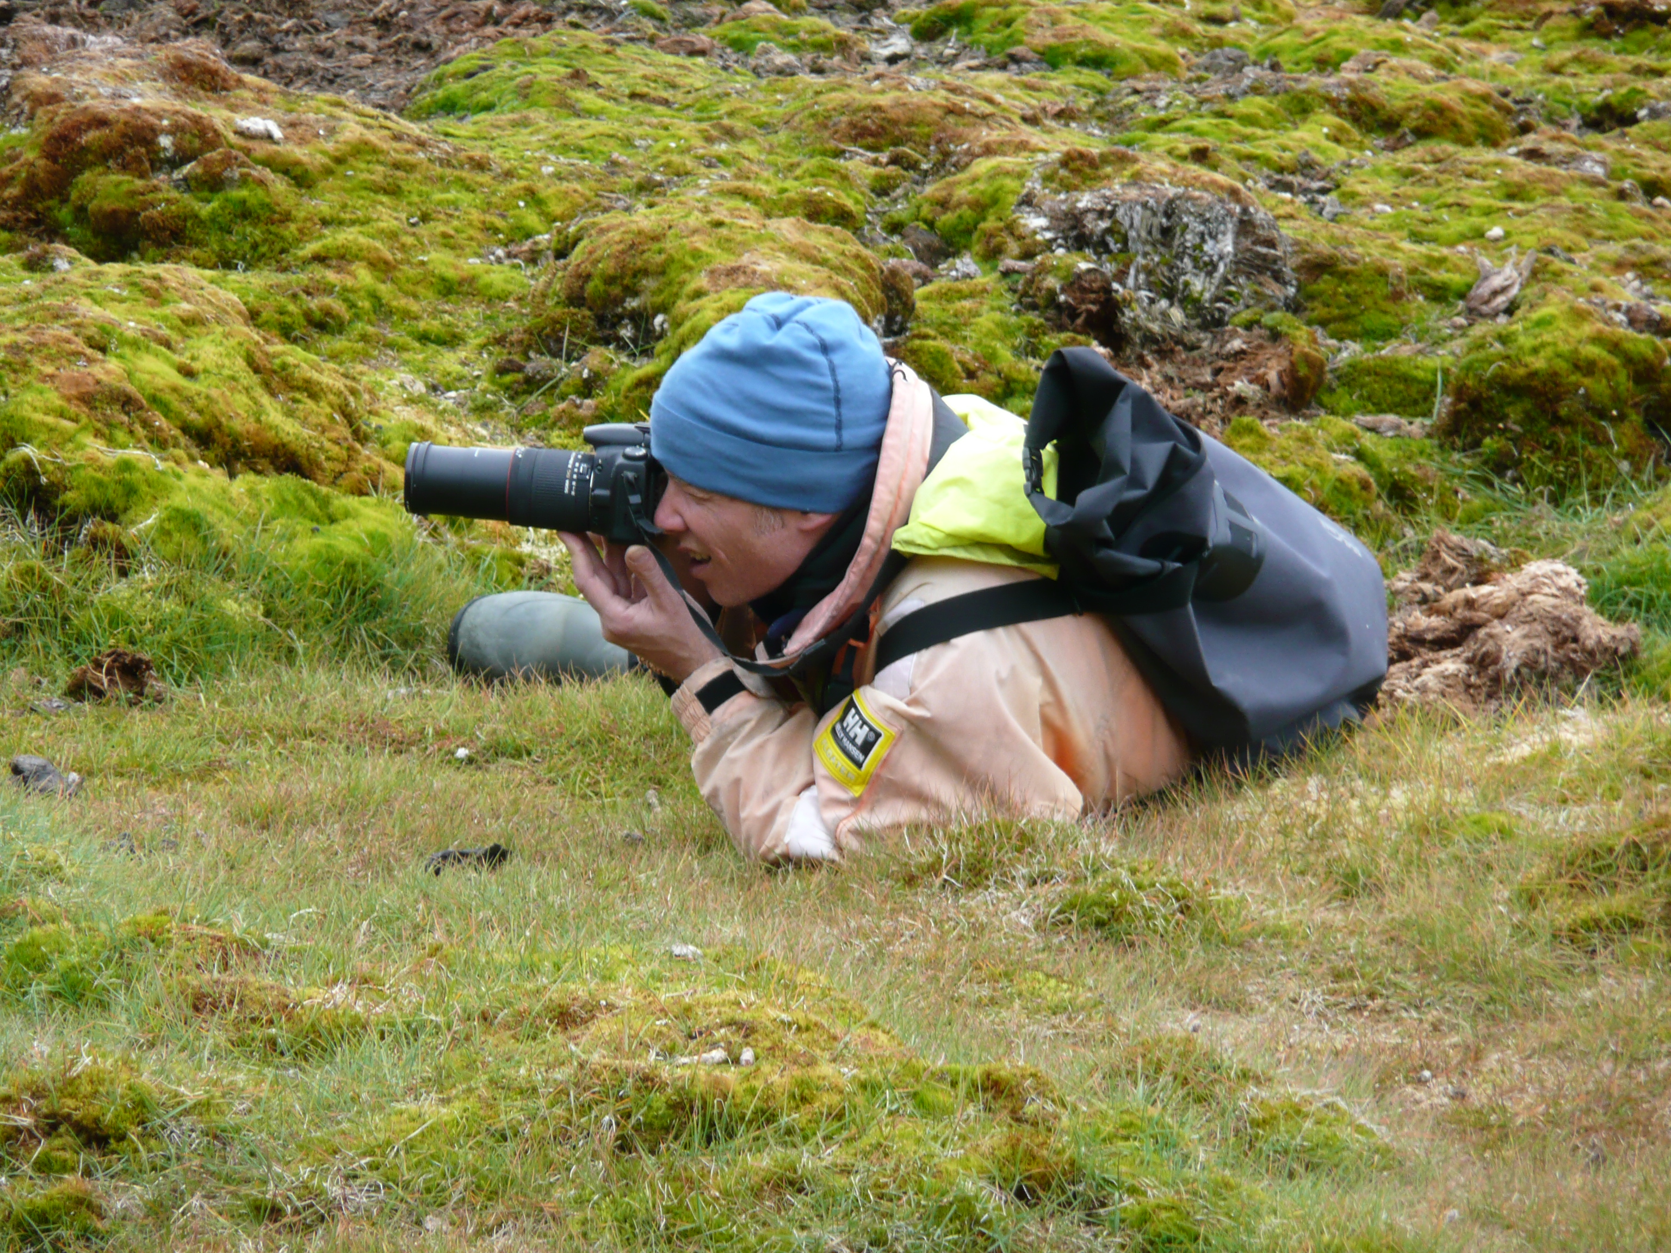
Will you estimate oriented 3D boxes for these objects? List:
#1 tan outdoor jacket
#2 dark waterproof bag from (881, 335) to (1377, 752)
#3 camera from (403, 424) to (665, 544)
[{"bbox_3d":[0.092,0.025,12.630,0.550,0.430,0.520,35,-5,-19],"label":"tan outdoor jacket"},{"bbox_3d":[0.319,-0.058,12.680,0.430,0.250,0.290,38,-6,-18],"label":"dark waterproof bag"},{"bbox_3d":[-0.276,-0.131,12.520,0.245,0.108,0.145,1,7,6],"label":"camera"}]

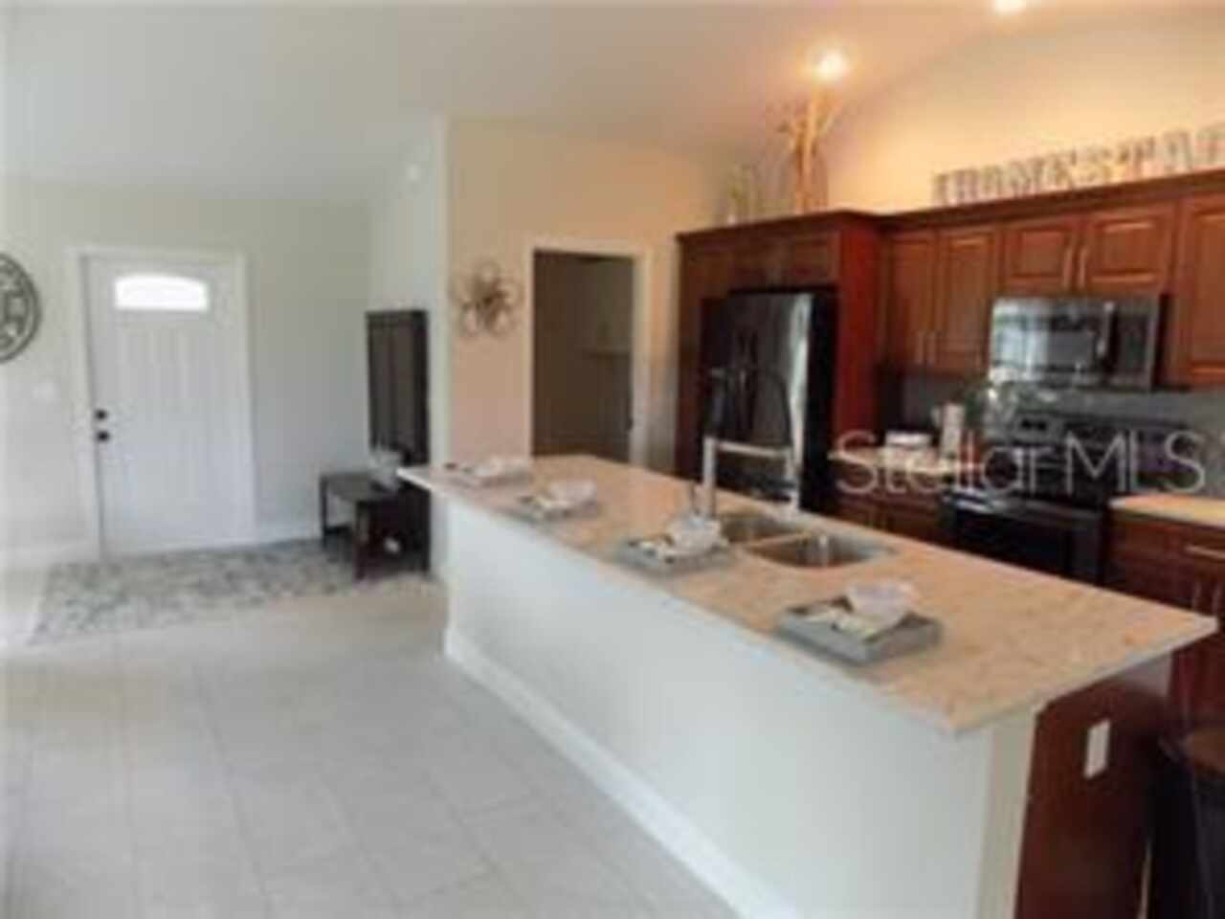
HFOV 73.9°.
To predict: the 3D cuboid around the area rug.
[{"bbox_3d":[-2.452,0.739,5.266,2.010,0.012,1.570,-5,10,-32],"label":"area rug"}]

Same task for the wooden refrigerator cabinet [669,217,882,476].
[{"bbox_3d":[1.134,-0.351,5.392,0.720,2.265,1.460,-4,10,-33],"label":"wooden refrigerator cabinet"}]

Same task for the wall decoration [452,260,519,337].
[{"bbox_3d":[-0.782,-0.984,5.016,0.465,0.480,0.060,-5,10,-32],"label":"wall decoration"}]

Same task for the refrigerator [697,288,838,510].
[{"bbox_3d":[1.161,-0.106,5.226,0.780,1.815,0.915,-5,10,-32],"label":"refrigerator"}]

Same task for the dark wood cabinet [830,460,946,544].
[{"bbox_3d":[1.737,0.481,4.612,0.660,0.885,0.710,-4,10,-33],"label":"dark wood cabinet"}]

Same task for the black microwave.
[{"bbox_3d":[2.260,-0.554,3.873,0.405,0.410,0.757,-5,10,-32],"label":"black microwave"}]

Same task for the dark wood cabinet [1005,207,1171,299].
[{"bbox_3d":[2.290,-0.953,3.840,0.335,0.380,0.765,-5,10,-32],"label":"dark wood cabinet"}]

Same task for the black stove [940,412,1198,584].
[{"bbox_3d":[2.118,0.441,3.947,0.700,1.180,0.770,-4,10,-33],"label":"black stove"}]

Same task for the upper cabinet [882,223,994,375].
[{"bbox_3d":[1.888,-0.866,4.480,0.335,0.760,0.690,-5,10,-32],"label":"upper cabinet"}]

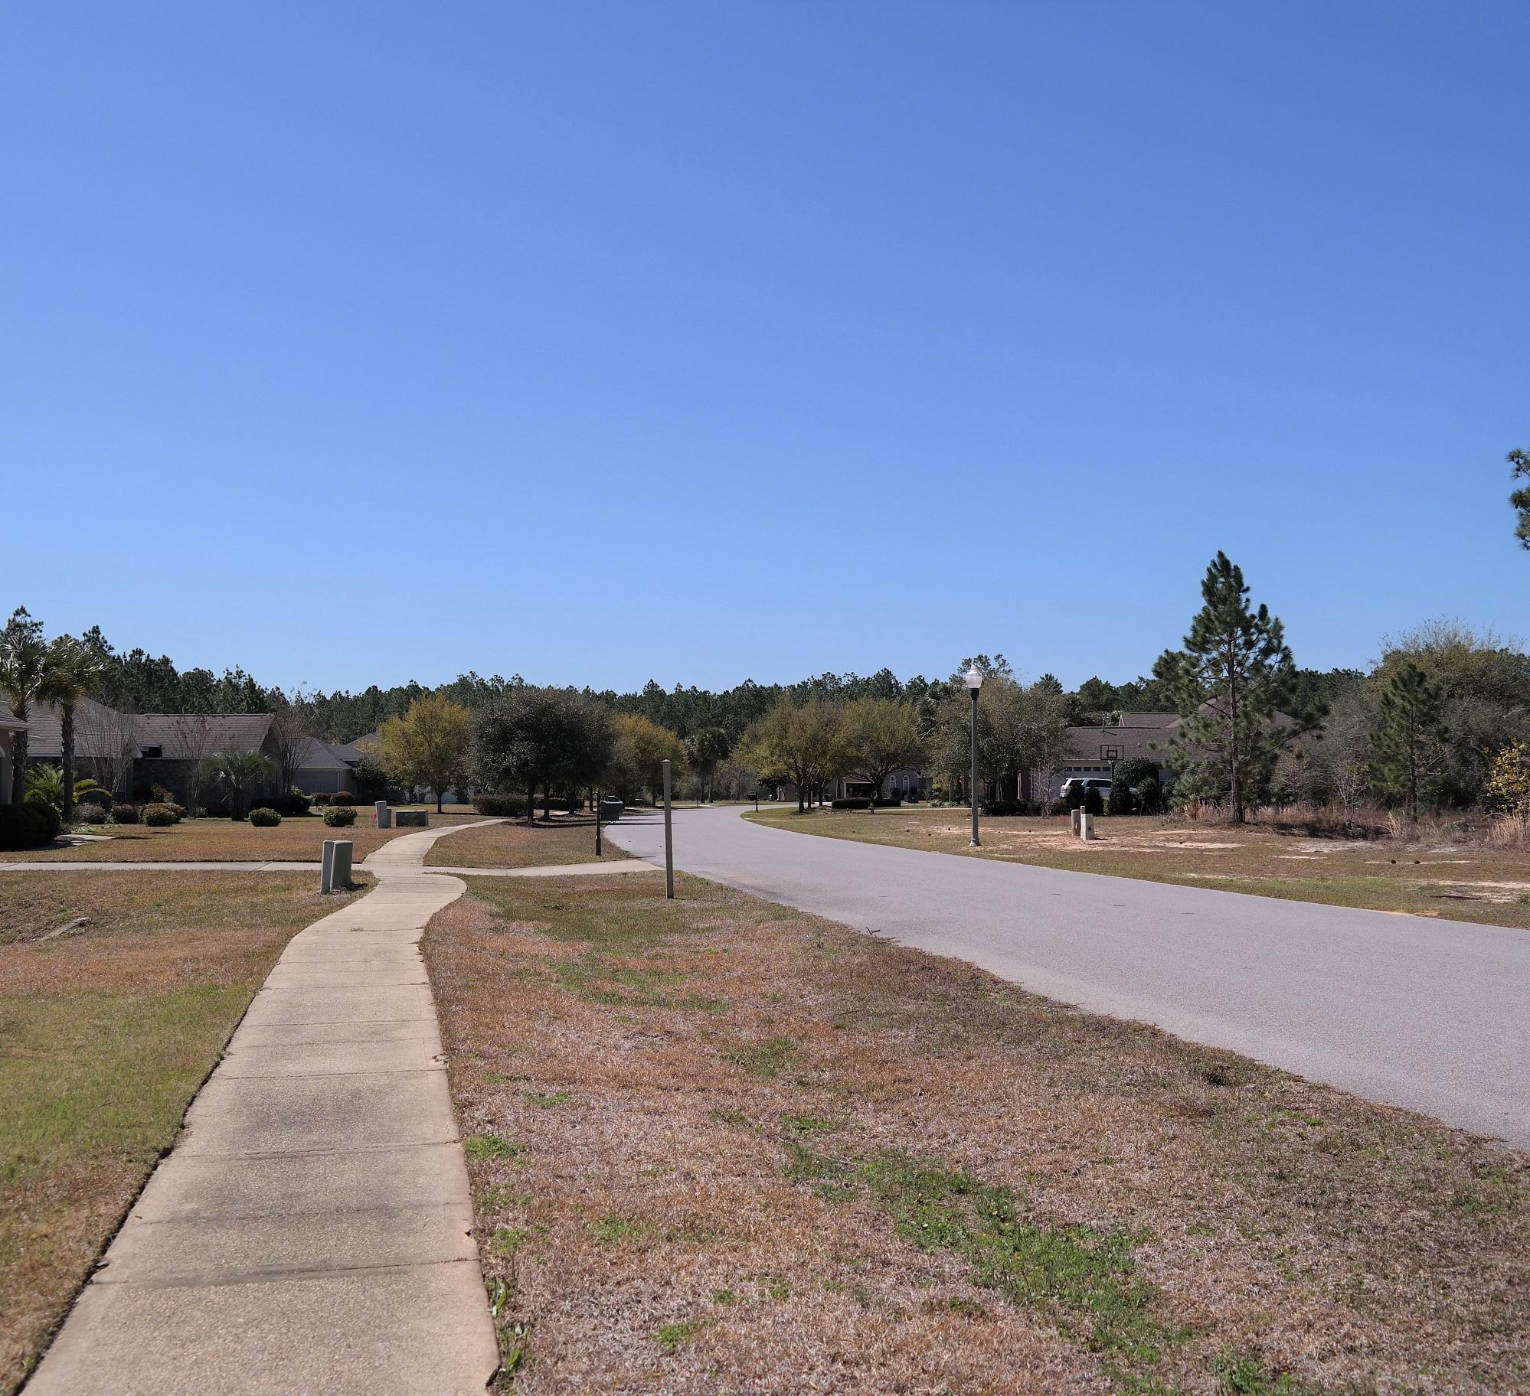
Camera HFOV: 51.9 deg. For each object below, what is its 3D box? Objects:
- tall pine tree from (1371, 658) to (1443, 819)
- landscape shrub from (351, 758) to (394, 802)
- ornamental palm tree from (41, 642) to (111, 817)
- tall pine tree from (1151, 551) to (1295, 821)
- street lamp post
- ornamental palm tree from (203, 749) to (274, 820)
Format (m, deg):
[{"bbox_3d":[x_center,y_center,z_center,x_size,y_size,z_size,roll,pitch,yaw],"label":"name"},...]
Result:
[{"bbox_3d":[22.898,1.543,56.154,2.570,5.910,2.570,0,-3,0],"label":"tall pine tree"},{"bbox_3d":[-27.059,5.687,108.085,2.930,3.260,2.780,0,-3,0],"label":"landscape shrub"},{"bbox_3d":[-24.151,1.083,55.167,2.580,6.440,2.580,0,-3,0],"label":"ornamental palm tree"},{"bbox_3d":[17.241,-0.409,59.266,5.290,10.240,5.290,0,-3,0],"label":"tall pine tree"},{"bbox_3d":[5.166,1.403,38.918,0.460,4.520,0.460,0,-3,0],"label":"street lamp post"},{"bbox_3d":[-21.436,3.538,64.076,3.070,2.930,3.070,0,-3,0],"label":"ornamental palm tree"}]

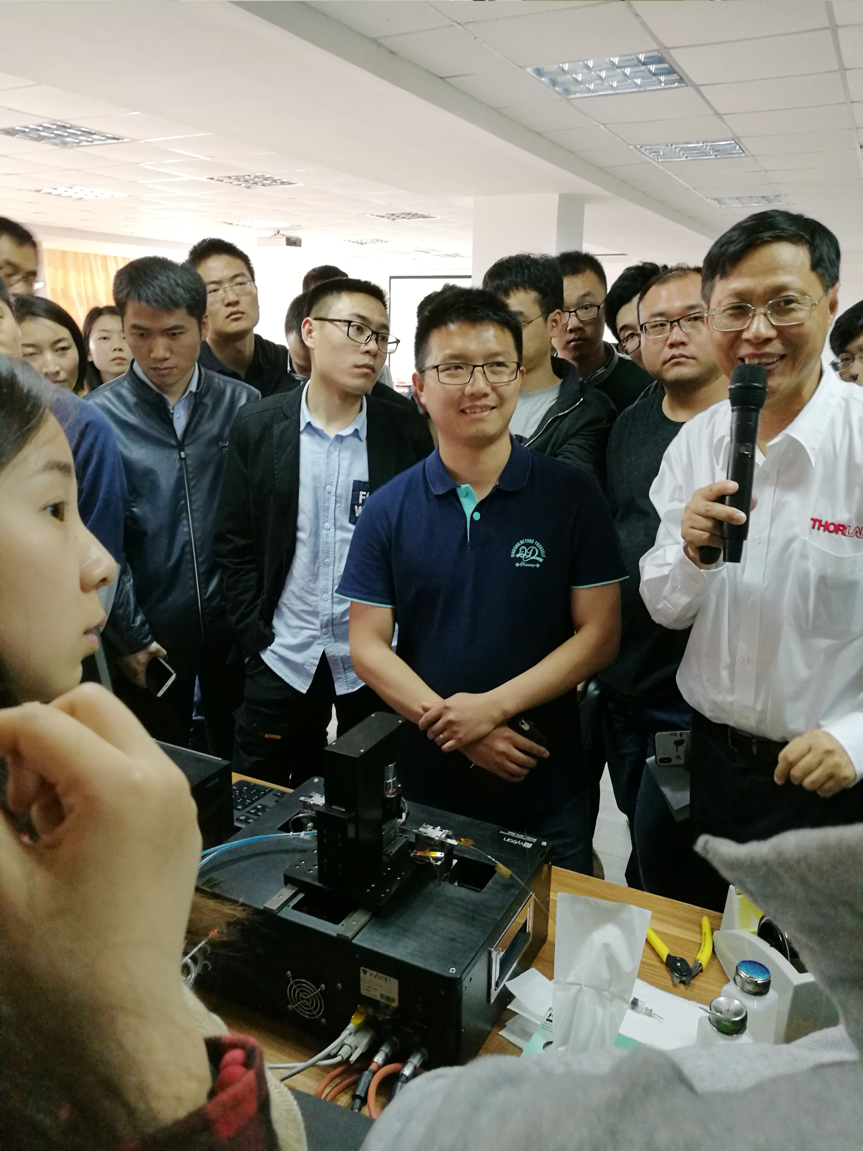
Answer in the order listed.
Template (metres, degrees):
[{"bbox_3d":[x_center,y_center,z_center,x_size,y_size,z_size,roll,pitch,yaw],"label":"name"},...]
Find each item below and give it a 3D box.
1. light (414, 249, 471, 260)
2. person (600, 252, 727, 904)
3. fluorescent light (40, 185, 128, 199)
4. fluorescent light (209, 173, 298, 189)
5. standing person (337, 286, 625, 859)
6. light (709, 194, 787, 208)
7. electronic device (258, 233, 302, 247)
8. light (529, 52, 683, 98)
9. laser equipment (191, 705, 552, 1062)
[{"bbox_3d":[0.227,-4.901,13.723,0.590,0.070,0.590,8,17,26],"label":"light"},{"bbox_3d":[0.508,0.240,1.961,0.490,1.736,0.300,11,19,34],"label":"person"},{"bbox_3d":[-2.961,-3.271,7.616,0.590,0.070,0.590,8,17,26],"label":"fluorescent light"},{"bbox_3d":[-1.354,-3.042,6.838,0.590,0.070,0.590,8,17,26],"label":"fluorescent light"},{"bbox_3d":[0.081,0.366,1.600,0.480,1.674,0.340,4,16,14],"label":"standing person"},{"bbox_3d":[2.659,-3.144,7.466,0.590,0.070,0.590,8,17,26],"label":"light"},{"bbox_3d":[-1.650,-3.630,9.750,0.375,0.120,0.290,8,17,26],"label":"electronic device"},{"bbox_3d":[0.770,-2.182,3.861,0.590,0.070,0.590,8,17,26],"label":"light"},{"bbox_3d":[-0.080,0.367,1.209,0.408,0.349,0.292,8,17,26],"label":"laser equipment"}]

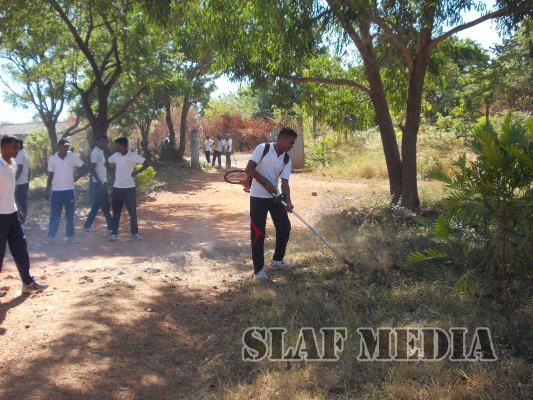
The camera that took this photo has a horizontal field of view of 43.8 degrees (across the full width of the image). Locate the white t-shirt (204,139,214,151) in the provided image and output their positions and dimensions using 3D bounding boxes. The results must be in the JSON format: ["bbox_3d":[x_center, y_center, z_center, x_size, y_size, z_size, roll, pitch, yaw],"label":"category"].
[{"bbox_3d":[-3.056,-2.959,35.500,0.520,0.660,0.310,0,5,3],"label":"white t-shirt"}]

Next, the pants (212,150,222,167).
[{"bbox_3d":[-2.538,-2.118,34.300,0.470,0.900,0.320,1,5,9],"label":"pants"}]

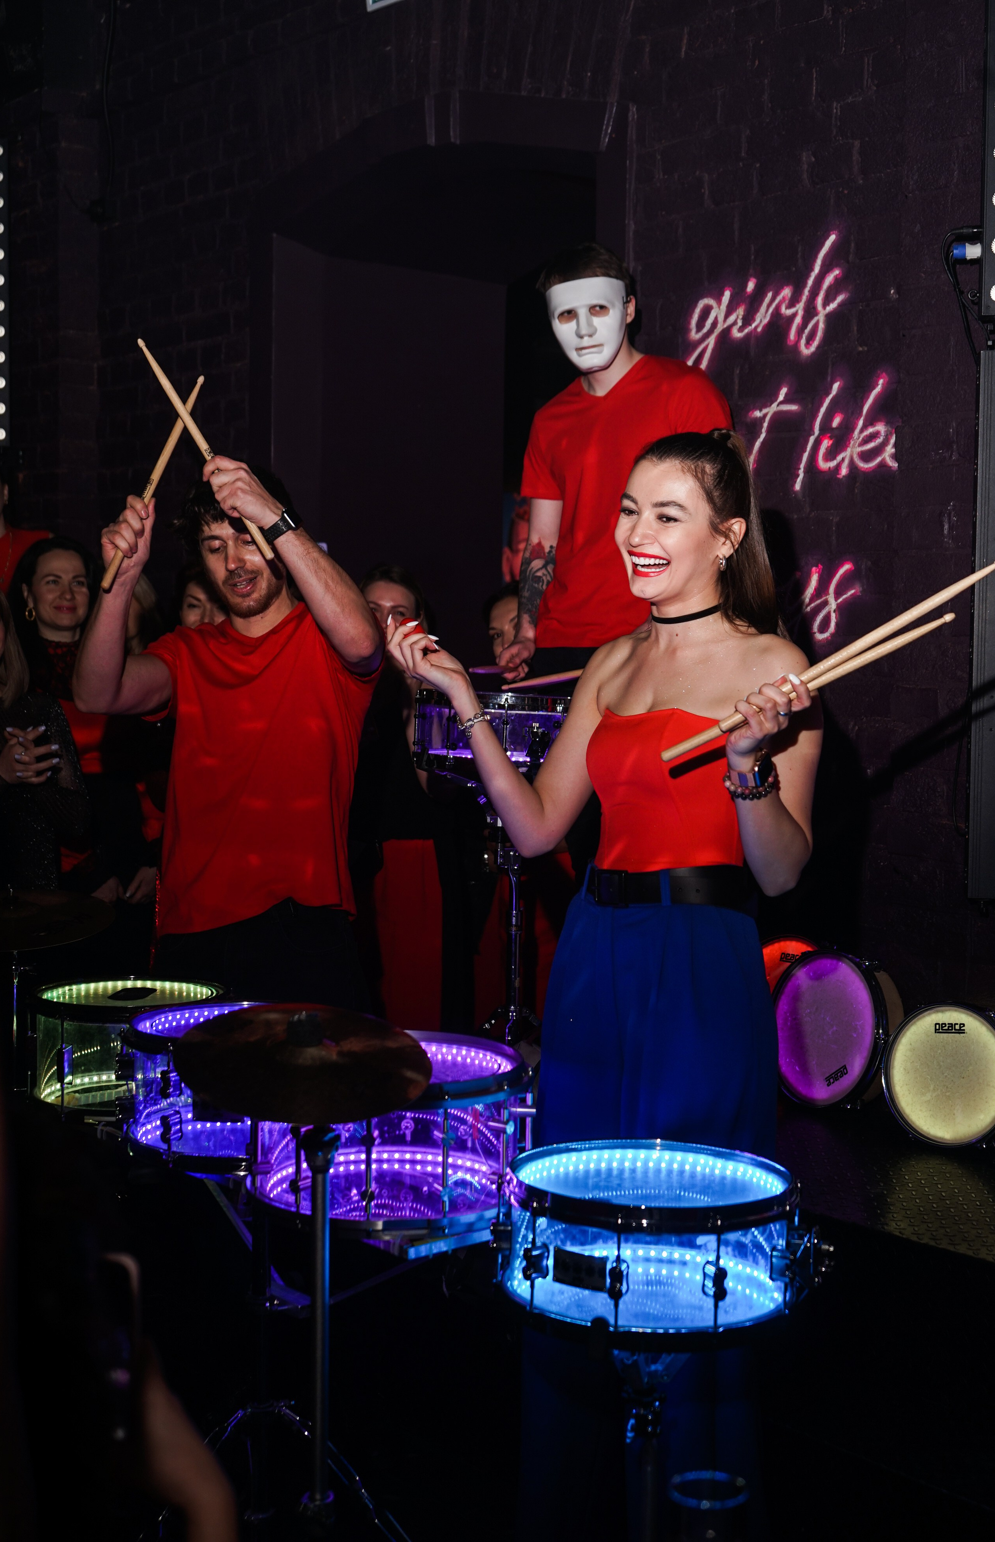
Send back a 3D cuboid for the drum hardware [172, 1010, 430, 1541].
[{"bbox_3d":[-0.235,0.733,2.460,0.430,0.876,0.430,1,4,0],"label":"drum hardware"}]

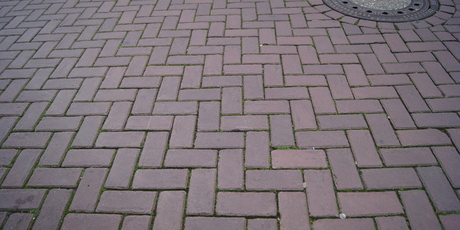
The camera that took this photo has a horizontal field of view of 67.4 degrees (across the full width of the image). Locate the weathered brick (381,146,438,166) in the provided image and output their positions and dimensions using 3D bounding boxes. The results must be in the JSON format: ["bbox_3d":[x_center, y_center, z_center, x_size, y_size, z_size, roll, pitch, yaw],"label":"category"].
[{"bbox_3d":[0.673,0.181,1.323,0.198,0.065,0.096,-1,41,1],"label":"weathered brick"}]

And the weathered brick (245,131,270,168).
[{"bbox_3d":[0.111,0.157,1.374,0.097,0.060,0.200,0,41,2],"label":"weathered brick"}]

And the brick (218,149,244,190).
[{"bbox_3d":[0.007,0.224,1.303,0.097,0.060,0.200,-1,41,2],"label":"brick"}]

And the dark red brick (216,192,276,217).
[{"bbox_3d":[0.056,0.323,1.188,0.198,0.065,0.096,0,41,3],"label":"dark red brick"}]

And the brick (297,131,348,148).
[{"bbox_3d":[0.368,0.121,1.400,0.197,0.065,0.096,-1,40,2],"label":"brick"}]

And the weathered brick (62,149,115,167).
[{"bbox_3d":[-0.550,0.192,1.370,0.198,0.065,0.096,0,41,3],"label":"weathered brick"}]

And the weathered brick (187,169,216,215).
[{"bbox_3d":[-0.096,0.289,1.232,0.097,0.060,0.200,-1,41,2],"label":"weathered brick"}]

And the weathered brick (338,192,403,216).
[{"bbox_3d":[0.469,0.317,1.170,0.200,0.060,0.097,0,41,3],"label":"weathered brick"}]

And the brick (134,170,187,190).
[{"bbox_3d":[-0.251,0.257,1.280,0.198,0.065,0.096,0,41,2],"label":"brick"}]

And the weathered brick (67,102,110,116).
[{"bbox_3d":[-0.642,-0.006,1.604,0.200,0.060,0.097,-1,41,2],"label":"weathered brick"}]

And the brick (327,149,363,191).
[{"bbox_3d":[0.419,0.220,1.281,0.096,0.065,0.197,-1,40,2],"label":"brick"}]

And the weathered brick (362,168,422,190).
[{"bbox_3d":[0.573,0.250,1.248,0.198,0.065,0.096,-2,41,1],"label":"weathered brick"}]

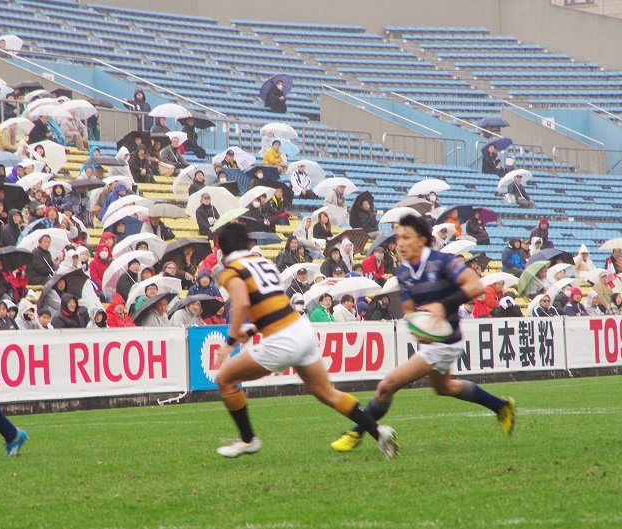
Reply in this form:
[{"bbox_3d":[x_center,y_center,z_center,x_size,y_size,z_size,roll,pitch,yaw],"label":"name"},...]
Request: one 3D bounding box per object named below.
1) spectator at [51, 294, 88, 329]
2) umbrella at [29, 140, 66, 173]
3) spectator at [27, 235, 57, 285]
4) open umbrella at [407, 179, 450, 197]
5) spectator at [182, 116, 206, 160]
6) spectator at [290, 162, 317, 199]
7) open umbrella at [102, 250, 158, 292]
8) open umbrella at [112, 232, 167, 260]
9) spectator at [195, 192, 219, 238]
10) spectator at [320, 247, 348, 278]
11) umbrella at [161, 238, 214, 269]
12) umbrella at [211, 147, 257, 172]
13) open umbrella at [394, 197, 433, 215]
[{"bbox_3d":[-3.337,1.055,63.423,0.560,1.250,0.780,-1,-1,-43],"label":"spectator"},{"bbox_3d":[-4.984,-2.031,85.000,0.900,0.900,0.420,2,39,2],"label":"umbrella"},{"bbox_3d":[-4.054,0.168,69.902,0.750,1.250,0.550,-2,-1,38],"label":"spectator"},{"bbox_3d":[2.910,-1.640,108.994,1.050,0.780,1.050,-13,-3,24],"label":"open umbrella"},{"bbox_3d":[-2.842,-3.083,111.924,0.750,1.200,0.580,-3,-1,33],"label":"spectator"},{"bbox_3d":[-0.154,-1.872,111.065,0.560,1.250,0.780,-1,-1,-28],"label":"spectator"},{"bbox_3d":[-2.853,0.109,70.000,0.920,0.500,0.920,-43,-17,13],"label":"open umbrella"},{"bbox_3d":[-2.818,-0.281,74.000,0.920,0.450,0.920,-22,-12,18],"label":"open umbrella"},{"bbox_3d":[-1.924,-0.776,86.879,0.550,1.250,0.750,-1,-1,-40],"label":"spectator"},{"bbox_3d":[0.477,0.297,85.733,0.560,1.250,0.780,-1,-1,-20],"label":"spectator"},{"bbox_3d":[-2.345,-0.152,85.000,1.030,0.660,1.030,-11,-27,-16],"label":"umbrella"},{"bbox_3d":[-1.814,-2.400,103.745,1.050,0.780,1.050,2,-41,1],"label":"umbrella"},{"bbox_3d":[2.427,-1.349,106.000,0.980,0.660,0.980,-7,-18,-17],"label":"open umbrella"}]

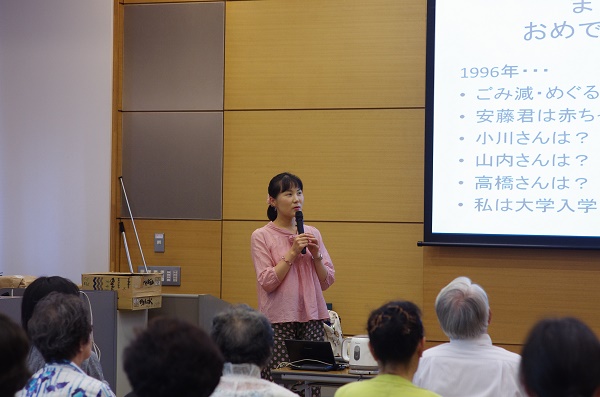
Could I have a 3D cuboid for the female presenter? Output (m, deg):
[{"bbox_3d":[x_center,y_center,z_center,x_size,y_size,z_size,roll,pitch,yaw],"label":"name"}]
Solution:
[{"bbox_3d":[-0.043,0.685,8.766,0.440,1.630,0.360,1,-1,-20],"label":"female presenter"}]

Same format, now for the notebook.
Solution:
[{"bbox_3d":[0.082,0.739,8.345,0.240,0.152,0.235,1,-1,22],"label":"notebook"}]

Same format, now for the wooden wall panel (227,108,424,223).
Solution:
[{"bbox_3d":[0.134,-0.201,10.585,1.300,0.680,0.030,1,-1,22],"label":"wooden wall panel"}]

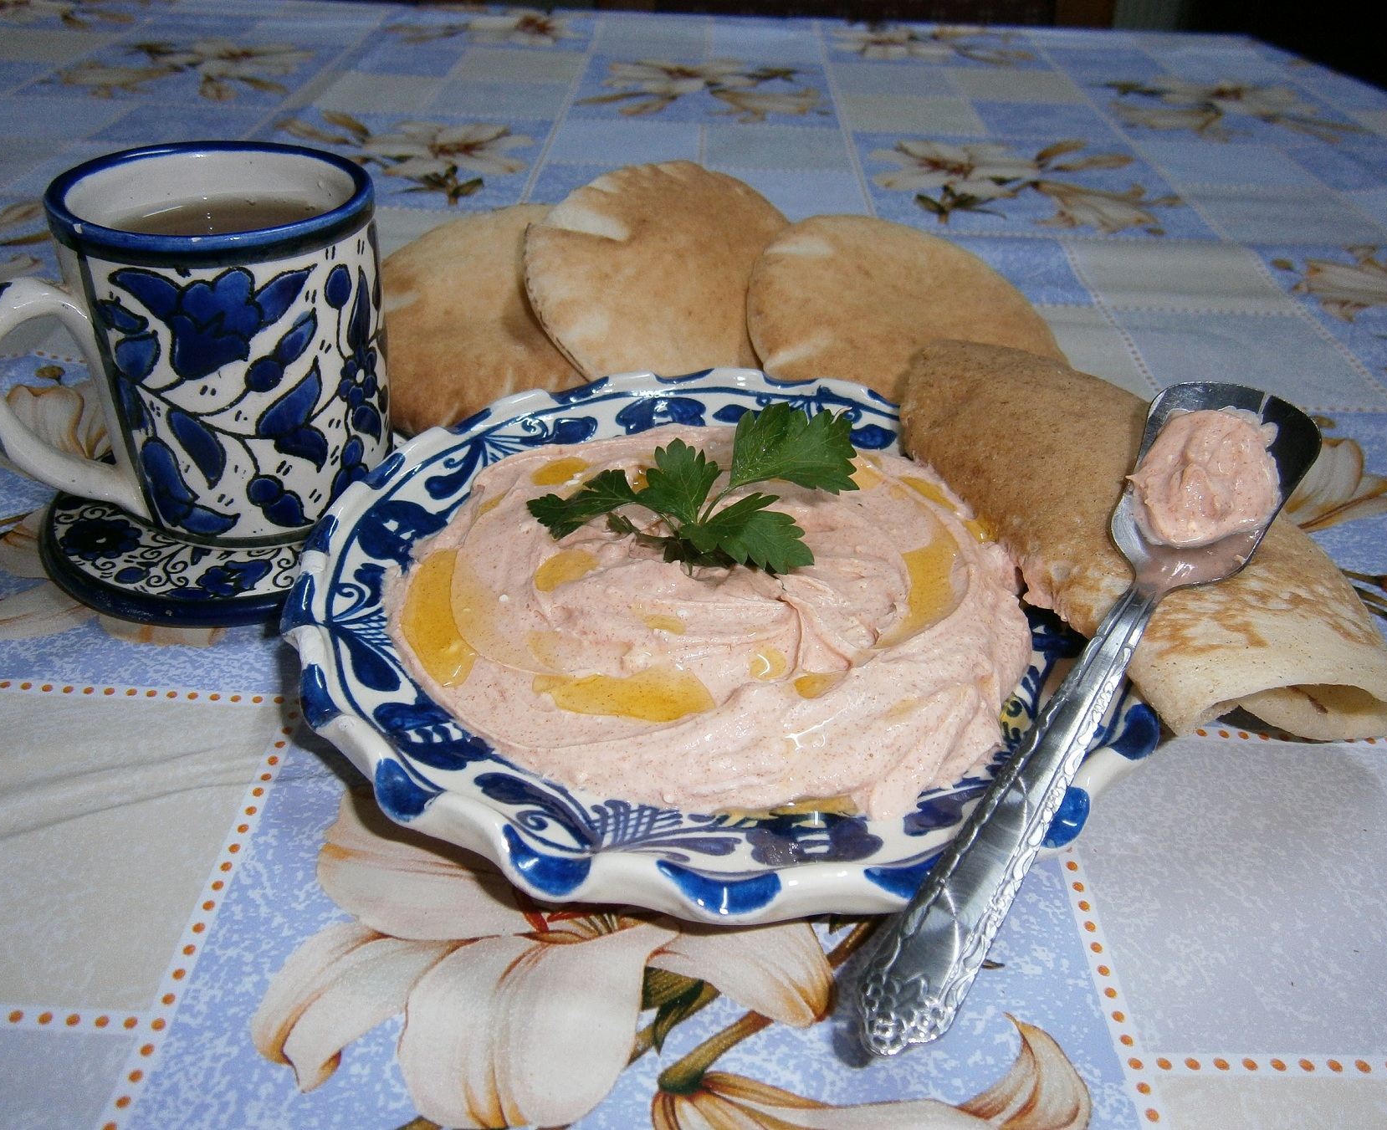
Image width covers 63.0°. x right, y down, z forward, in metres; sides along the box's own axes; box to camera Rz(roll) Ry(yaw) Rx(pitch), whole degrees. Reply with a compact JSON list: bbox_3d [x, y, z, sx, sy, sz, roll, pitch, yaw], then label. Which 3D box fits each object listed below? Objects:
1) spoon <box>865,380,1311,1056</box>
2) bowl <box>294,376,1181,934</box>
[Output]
[{"bbox_3d":[0.093,0.012,0.247,0.043,0.025,0.218,22,49,25],"label":"spoon"},{"bbox_3d":[0.007,0.014,0.294,0.210,0.041,0.210,1,36,-1],"label":"bowl"}]

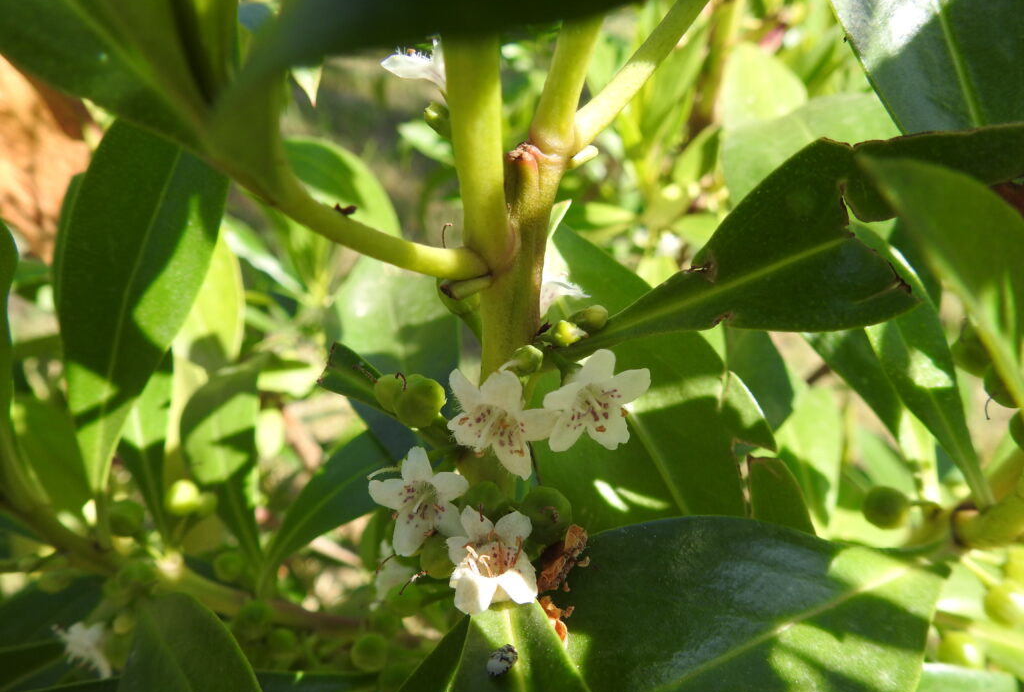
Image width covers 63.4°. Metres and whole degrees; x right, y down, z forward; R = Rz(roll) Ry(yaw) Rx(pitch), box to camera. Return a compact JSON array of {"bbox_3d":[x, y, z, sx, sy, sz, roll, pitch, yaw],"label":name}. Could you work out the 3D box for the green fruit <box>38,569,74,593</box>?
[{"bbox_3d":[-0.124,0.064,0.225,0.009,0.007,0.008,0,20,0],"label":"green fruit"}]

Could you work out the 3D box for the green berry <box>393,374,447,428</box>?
[{"bbox_3d":[-0.015,0.009,0.133,0.008,0.008,0.008,0,22,0],"label":"green berry"}]

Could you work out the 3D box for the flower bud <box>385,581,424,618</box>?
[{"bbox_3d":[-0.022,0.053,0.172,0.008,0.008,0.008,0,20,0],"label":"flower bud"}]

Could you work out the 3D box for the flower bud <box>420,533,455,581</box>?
[{"bbox_3d":[-0.011,0.031,0.124,0.007,0.007,0.007,0,24,0],"label":"flower bud"}]

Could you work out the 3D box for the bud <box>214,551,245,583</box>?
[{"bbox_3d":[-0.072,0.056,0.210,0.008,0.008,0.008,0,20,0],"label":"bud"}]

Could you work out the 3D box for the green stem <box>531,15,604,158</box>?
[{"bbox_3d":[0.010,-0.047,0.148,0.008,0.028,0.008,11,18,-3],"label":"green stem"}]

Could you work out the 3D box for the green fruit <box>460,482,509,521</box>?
[{"bbox_3d":[-0.005,0.026,0.140,0.007,0.007,0.007,0,22,0],"label":"green fruit"}]

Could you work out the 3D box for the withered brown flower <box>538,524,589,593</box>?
[{"bbox_3d":[0.009,0.037,0.143,0.009,0.011,0.009,2,20,0],"label":"withered brown flower"}]

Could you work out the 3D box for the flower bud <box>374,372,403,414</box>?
[{"bbox_3d":[-0.018,0.007,0.124,0.006,0.006,0.006,0,24,0],"label":"flower bud"}]

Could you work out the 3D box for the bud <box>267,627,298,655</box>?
[{"bbox_3d":[-0.044,0.056,0.158,0.006,0.006,0.006,0,24,0],"label":"bud"}]

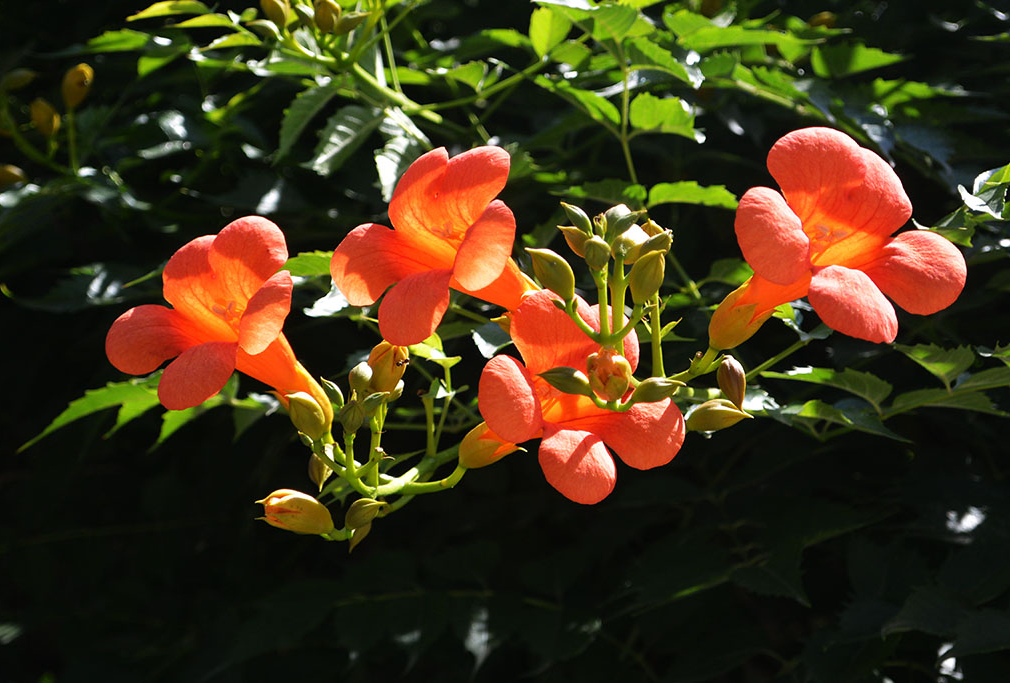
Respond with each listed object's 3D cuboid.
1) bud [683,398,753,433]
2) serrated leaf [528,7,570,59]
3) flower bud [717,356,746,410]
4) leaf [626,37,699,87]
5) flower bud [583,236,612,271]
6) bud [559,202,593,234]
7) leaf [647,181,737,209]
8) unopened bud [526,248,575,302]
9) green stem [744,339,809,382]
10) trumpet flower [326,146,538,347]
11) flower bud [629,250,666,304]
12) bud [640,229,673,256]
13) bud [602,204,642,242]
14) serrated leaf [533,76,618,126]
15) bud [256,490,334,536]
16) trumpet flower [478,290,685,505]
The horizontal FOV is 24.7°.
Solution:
[{"bbox_3d":[0.080,0.028,0.860,0.025,0.012,0.012,-12,1,6],"label":"bud"},{"bbox_3d":[0.019,-0.131,0.980,0.018,0.025,0.008,2,34,-2],"label":"serrated leaf"},{"bbox_3d":[0.077,0.014,0.780,0.009,0.018,0.009,-13,-6,0],"label":"flower bud"},{"bbox_3d":[0.063,-0.115,0.940,0.032,0.009,0.020,26,26,14],"label":"leaf"},{"bbox_3d":[0.031,-0.030,0.780,0.009,0.011,0.009,0,20,0],"label":"flower bud"},{"bbox_3d":[0.025,-0.042,0.790,0.007,0.015,0.007,-40,9,0],"label":"bud"},{"bbox_3d":[0.074,-0.058,0.910,0.036,0.008,0.019,4,27,8],"label":"leaf"},{"bbox_3d":[0.015,-0.022,0.760,0.011,0.021,0.011,-36,6,0],"label":"unopened bud"},{"bbox_3d":[0.103,0.007,0.870,0.029,0.004,0.004,-31,0,-6],"label":"green stem"},{"bbox_3d":[-0.020,-0.030,0.845,0.078,0.076,0.073,0,-27,43],"label":"trumpet flower"},{"bbox_3d":[0.051,-0.023,0.830,0.012,0.021,0.012,25,6,-5],"label":"flower bud"},{"bbox_3d":[0.052,-0.034,0.790,0.013,0.007,0.007,-32,0,12],"label":"bud"},{"bbox_3d":[0.040,-0.041,0.795,0.011,0.015,0.011,28,12,0],"label":"bud"},{"bbox_3d":[0.030,-0.102,0.970,0.040,0.011,0.024,32,24,-12],"label":"serrated leaf"},{"bbox_3d":[-0.071,0.058,0.780,0.028,0.013,0.013,14,0,-6],"label":"bud"},{"bbox_3d":[0.026,0.021,0.820,0.070,0.071,0.050,0,-18,-32],"label":"trumpet flower"}]

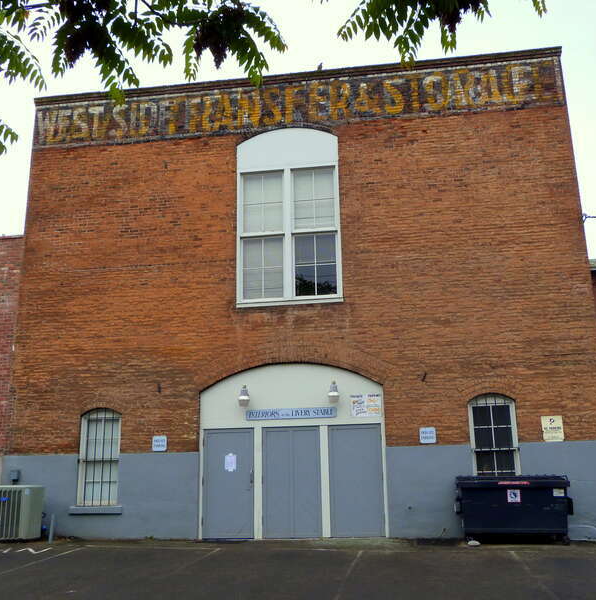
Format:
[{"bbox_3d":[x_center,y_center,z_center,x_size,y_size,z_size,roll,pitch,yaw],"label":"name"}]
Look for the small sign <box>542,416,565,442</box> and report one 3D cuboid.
[{"bbox_3d":[4.707,2.377,12.793,0.360,0.476,0.030,-3,-14,8],"label":"small sign"}]

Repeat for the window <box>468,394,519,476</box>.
[{"bbox_3d":[3.689,2.725,12.939,0.859,1.940,0.180,-3,-14,8],"label":"window"}]

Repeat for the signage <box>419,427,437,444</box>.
[{"bbox_3d":[2.454,2.560,13.086,0.297,0.313,0.030,-3,-14,8],"label":"signage"}]

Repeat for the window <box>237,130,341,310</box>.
[{"bbox_3d":[-0.194,-1.788,14.613,2.211,3.942,0.200,-3,-14,8],"label":"window"}]

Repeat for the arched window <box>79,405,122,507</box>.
[{"bbox_3d":[-3.974,3.146,13.987,0.867,1.917,0.180,-3,-14,8],"label":"arched window"}]

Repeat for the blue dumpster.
[{"bbox_3d":[3.734,3.667,12.119,1.940,1.098,0.900,-3,-14,8],"label":"blue dumpster"}]

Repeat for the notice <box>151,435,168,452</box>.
[{"bbox_3d":[-2.749,2.860,13.795,0.314,0.309,0.030,-3,-14,8],"label":"notice"}]

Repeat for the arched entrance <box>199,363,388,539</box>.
[{"bbox_3d":[-0.113,2.890,13.506,3.634,3.324,0.250,-3,-14,8],"label":"arched entrance"}]

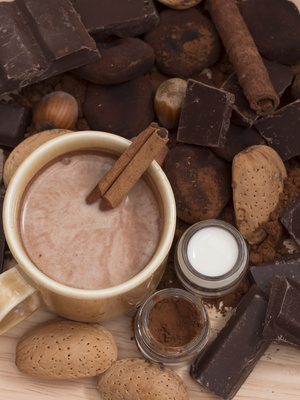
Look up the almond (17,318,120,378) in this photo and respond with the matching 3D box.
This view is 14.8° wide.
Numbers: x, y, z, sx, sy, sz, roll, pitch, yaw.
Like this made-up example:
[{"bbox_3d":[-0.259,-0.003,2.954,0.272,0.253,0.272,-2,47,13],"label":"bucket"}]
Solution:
[{"bbox_3d":[-0.035,0.062,0.482,0.041,0.018,0.024,-6,75,-2],"label":"almond"}]

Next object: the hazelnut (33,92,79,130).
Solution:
[{"bbox_3d":[-0.041,-0.039,0.507,0.019,0.018,0.018,0,75,0],"label":"hazelnut"}]

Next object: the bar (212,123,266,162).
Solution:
[{"bbox_3d":[0.039,-0.026,0.504,0.028,0.014,0.026,0,75,0],"label":"bar"}]

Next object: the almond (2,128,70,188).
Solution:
[{"bbox_3d":[-0.045,-0.015,0.502,0.040,0.018,0.025,-36,78,-9],"label":"almond"}]

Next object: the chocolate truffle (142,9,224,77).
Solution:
[{"bbox_3d":[0.014,-0.070,0.514,0.035,0.019,0.033,0,75,0],"label":"chocolate truffle"}]

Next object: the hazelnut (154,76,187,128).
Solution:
[{"bbox_3d":[0.011,-0.042,0.506,0.018,0.018,0.021,0,75,0],"label":"hazelnut"}]

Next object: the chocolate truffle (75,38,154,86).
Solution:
[{"bbox_3d":[-0.016,-0.060,0.503,0.037,0.017,0.030,-7,42,-8],"label":"chocolate truffle"}]

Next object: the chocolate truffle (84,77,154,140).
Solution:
[{"bbox_3d":[-0.014,-0.041,0.509,0.031,0.017,0.030,0,75,0],"label":"chocolate truffle"}]

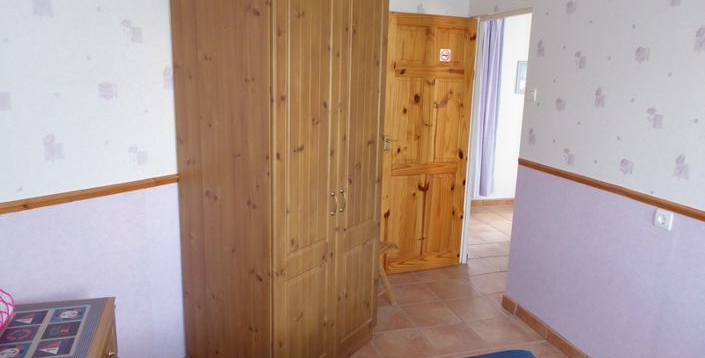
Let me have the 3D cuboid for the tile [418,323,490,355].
[{"bbox_3d":[0.611,0.985,3.141,0.323,0.010,0.323,-2,13,-16],"label":"tile"}]

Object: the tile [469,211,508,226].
[{"bbox_3d":[1.527,0.436,5.731,0.326,0.010,0.326,-2,12,-17],"label":"tile"}]

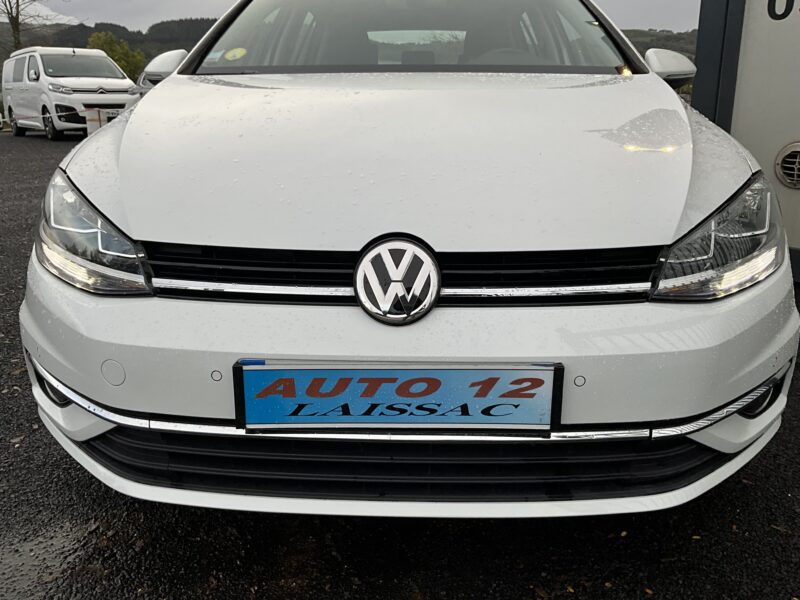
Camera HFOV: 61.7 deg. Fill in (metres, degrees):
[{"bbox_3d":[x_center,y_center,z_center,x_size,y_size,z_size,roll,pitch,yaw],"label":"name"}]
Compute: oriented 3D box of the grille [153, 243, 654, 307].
[{"bbox_3d":[0.002,-0.042,1.143,0.920,0.095,0.100,1,16,2],"label":"grille"}]

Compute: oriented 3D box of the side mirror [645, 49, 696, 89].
[{"bbox_3d":[0.975,-0.838,2.415,0.200,0.150,0.130,1,16,2],"label":"side mirror"}]

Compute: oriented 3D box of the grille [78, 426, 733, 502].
[{"bbox_3d":[0.001,0.278,1.224,1.250,0.125,0.150,1,16,2],"label":"grille"}]

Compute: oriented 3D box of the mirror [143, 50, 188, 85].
[{"bbox_3d":[-0.853,-0.858,2.485,0.200,0.150,0.130,1,16,2],"label":"mirror"}]

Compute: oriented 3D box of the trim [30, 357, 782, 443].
[{"bbox_3d":[0.003,0.175,1.246,1.540,0.075,0.260,1,16,2],"label":"trim"}]

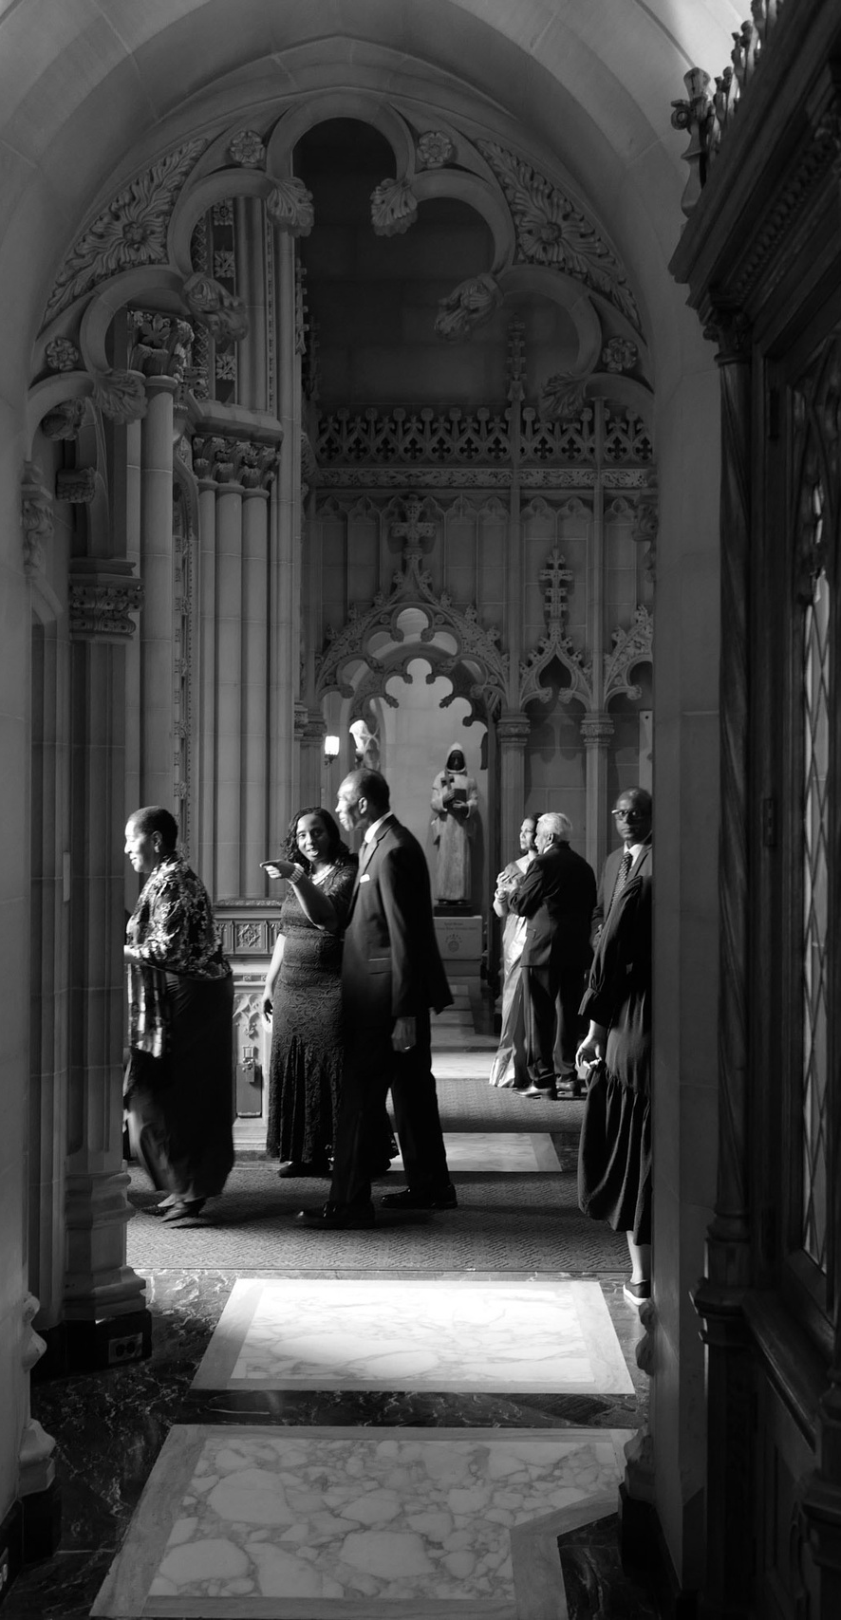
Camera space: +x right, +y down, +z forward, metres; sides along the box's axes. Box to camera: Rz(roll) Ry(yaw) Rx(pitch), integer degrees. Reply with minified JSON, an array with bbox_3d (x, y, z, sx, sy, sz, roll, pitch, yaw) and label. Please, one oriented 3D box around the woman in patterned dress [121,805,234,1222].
[{"bbox_3d":[-0.985,0.800,7.500,0.490,1.630,0.500,0,0,-6],"label":"woman in patterned dress"}]

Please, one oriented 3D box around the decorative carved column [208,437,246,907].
[{"bbox_3d":[-0.958,-0.708,9.400,0.180,2.270,0.180,0,0,45],"label":"decorative carved column"}]

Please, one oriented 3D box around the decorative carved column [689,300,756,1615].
[{"bbox_3d":[0.558,0.312,3.470,0.120,2.495,0.120,0,0,0],"label":"decorative carved column"}]

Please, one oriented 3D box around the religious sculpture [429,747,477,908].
[{"bbox_3d":[0.225,0.120,13.200,0.330,1.130,0.280,0,0,1],"label":"religious sculpture"}]

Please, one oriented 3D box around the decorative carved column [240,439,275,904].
[{"bbox_3d":[-0.790,-0.660,9.200,0.170,2.200,0.170,0,0,1],"label":"decorative carved column"}]

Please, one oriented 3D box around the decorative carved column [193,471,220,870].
[{"bbox_3d":[-1.010,-0.630,9.000,0.160,2.120,0.160,0,0,1],"label":"decorative carved column"}]

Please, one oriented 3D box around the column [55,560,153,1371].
[{"bbox_3d":[-0.945,0.445,5.600,0.290,2.340,0.290,0,0,1],"label":"column"}]

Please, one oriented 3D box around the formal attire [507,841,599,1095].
[{"bbox_3d":[0.773,0.911,11.000,0.420,1.470,0.500,0,0,30],"label":"formal attire"}]

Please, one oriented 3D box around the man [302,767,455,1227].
[{"bbox_3d":[-0.174,0.752,7.680,0.500,1.810,0.500,0,0,-21],"label":"man"}]

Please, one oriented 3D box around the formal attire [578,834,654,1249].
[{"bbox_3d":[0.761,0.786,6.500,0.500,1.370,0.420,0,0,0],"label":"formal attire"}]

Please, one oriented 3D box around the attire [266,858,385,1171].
[{"bbox_3d":[-0.410,0.928,8.600,0.480,1.400,0.400,0,0,37],"label":"attire"}]

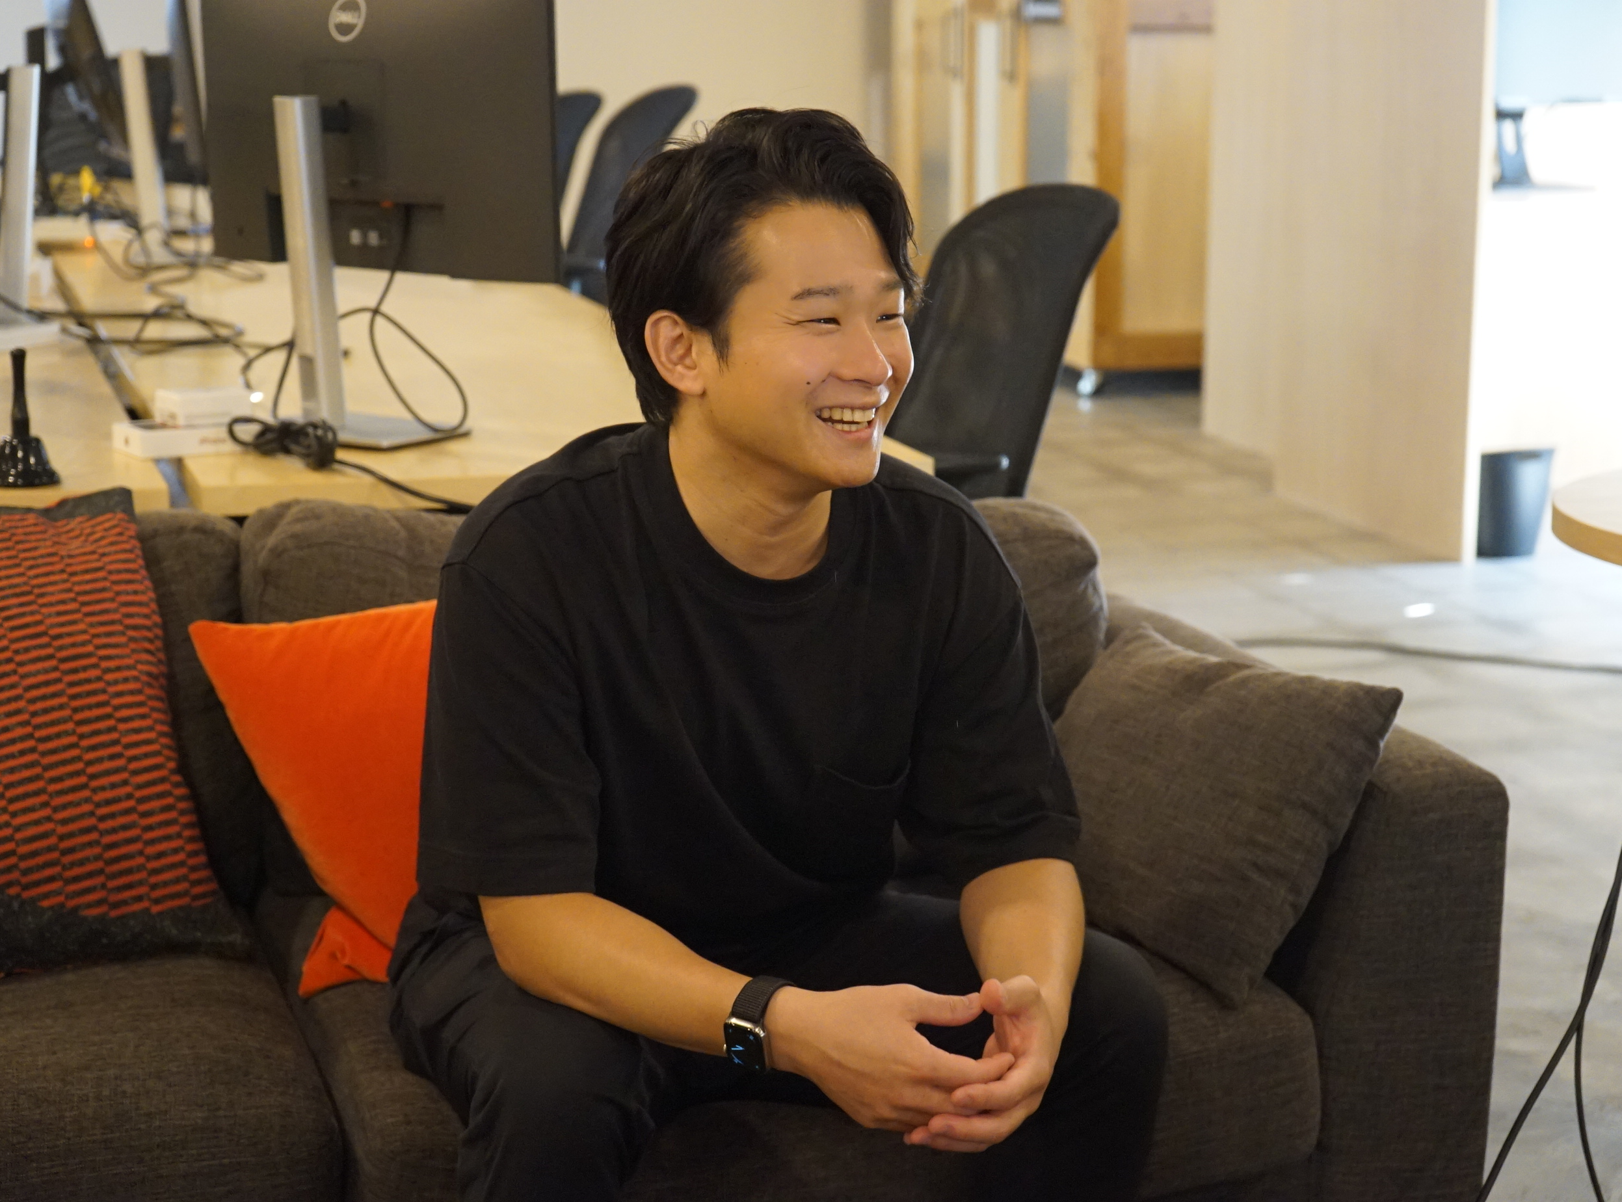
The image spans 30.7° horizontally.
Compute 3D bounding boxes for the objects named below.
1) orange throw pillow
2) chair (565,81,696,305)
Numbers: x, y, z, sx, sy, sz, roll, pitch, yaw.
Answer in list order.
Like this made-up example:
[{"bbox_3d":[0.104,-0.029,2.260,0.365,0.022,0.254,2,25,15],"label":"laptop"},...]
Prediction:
[{"bbox_3d":[-0.295,0.152,2.537,0.400,0.365,0.140,-10,-19,-19],"label":"orange throw pillow"},{"bbox_3d":[-0.557,-0.525,5.970,0.600,1.014,0.600,-4,13,-17],"label":"chair"}]

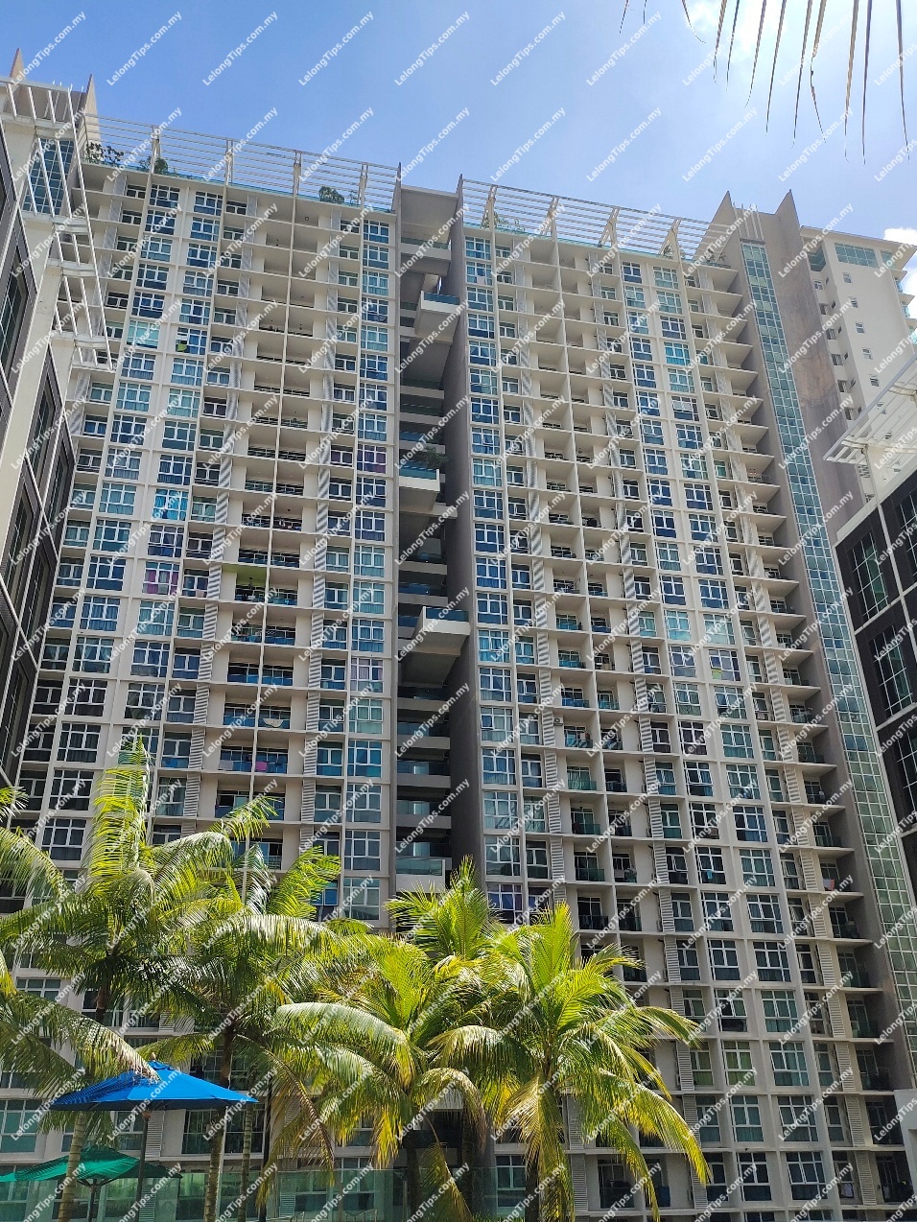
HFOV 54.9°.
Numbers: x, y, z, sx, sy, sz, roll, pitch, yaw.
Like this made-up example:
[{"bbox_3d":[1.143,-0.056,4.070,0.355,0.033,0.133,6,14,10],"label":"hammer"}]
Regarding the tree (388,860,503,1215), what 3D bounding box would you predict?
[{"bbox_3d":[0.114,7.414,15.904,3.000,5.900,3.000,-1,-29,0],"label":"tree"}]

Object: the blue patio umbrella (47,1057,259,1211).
[{"bbox_3d":[-4.064,7.097,11.290,2.650,2.500,2.650,-1,-29,0],"label":"blue patio umbrella"}]

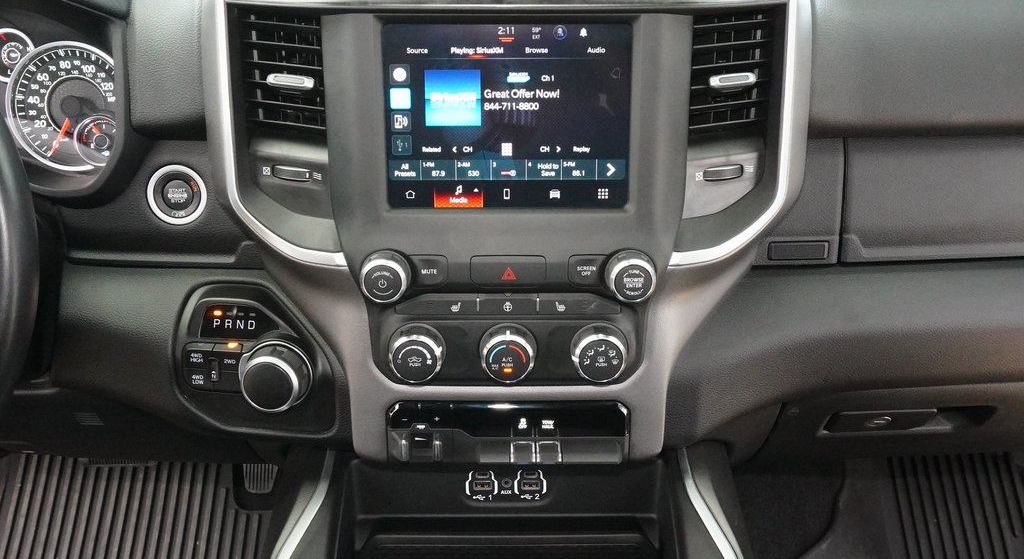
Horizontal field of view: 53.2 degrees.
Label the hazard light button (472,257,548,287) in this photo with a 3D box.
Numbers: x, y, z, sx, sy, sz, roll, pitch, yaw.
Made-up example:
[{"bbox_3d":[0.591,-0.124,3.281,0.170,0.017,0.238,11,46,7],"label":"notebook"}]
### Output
[{"bbox_3d":[-0.003,-0.006,0.747,0.055,0.025,0.010,0,15,0],"label":"hazard light button"}]

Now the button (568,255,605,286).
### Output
[{"bbox_3d":[0.054,-0.006,0.737,0.027,0.023,0.008,0,18,0],"label":"button"}]

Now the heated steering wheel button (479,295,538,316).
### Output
[{"bbox_3d":[-0.003,0.019,0.747,0.043,0.015,0.010,0,15,0],"label":"heated steering wheel button"}]

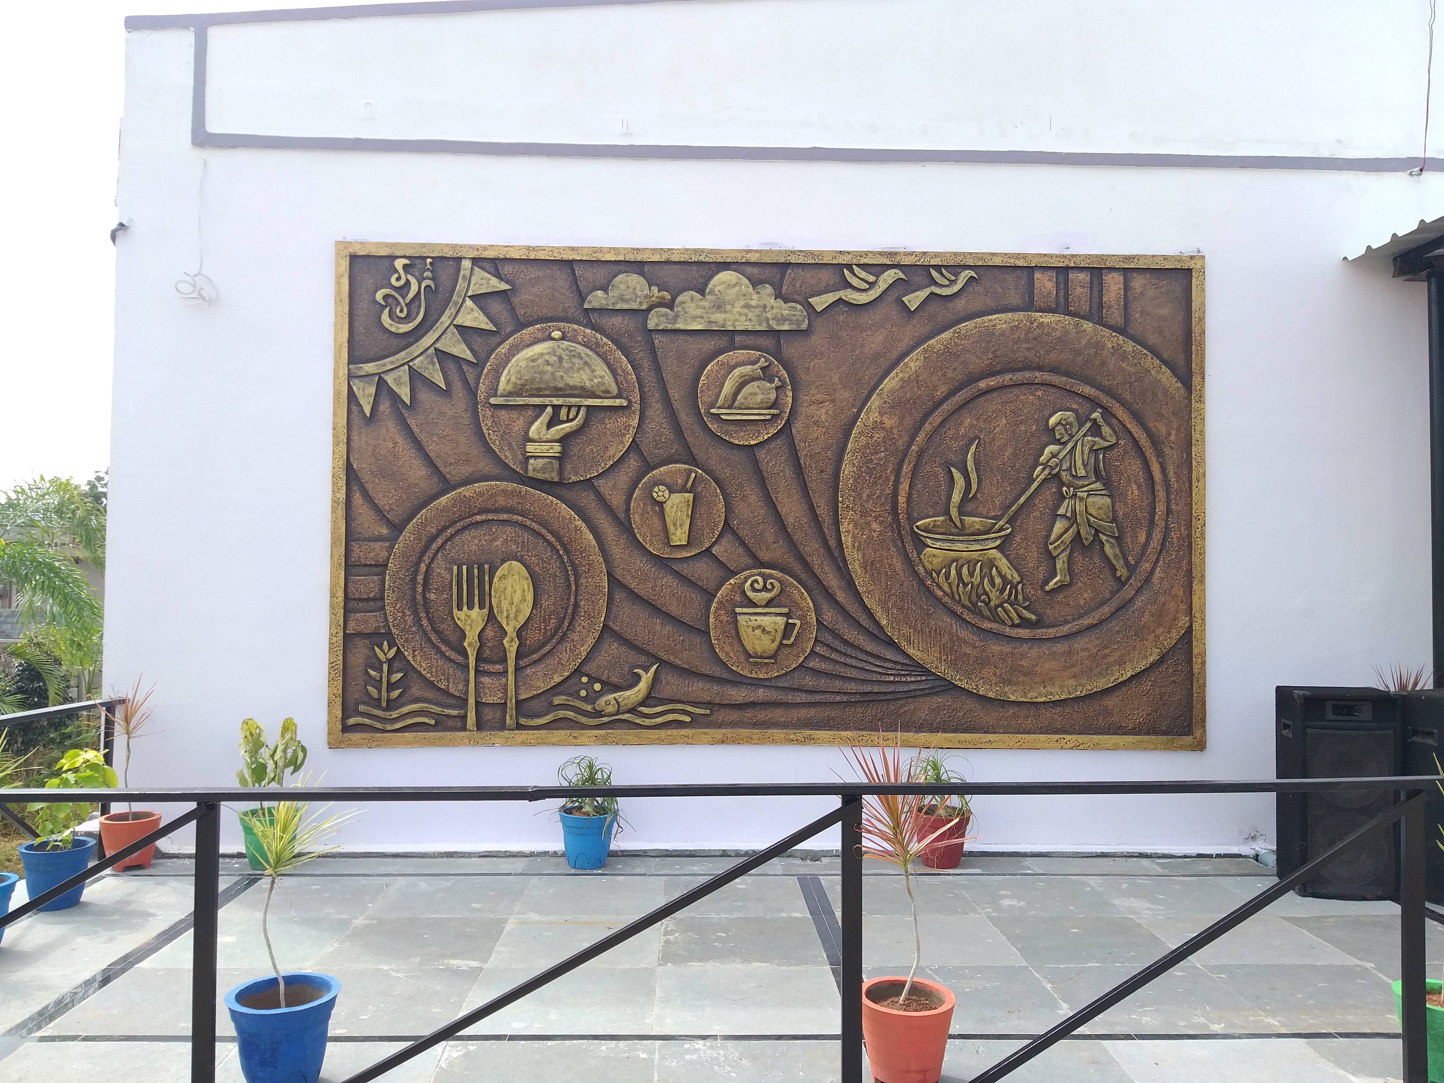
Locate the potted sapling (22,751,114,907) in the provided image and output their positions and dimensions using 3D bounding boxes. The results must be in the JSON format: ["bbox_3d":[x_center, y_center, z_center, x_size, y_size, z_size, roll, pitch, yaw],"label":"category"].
[{"bbox_3d":[-2.797,1.217,4.642,0.408,0.658,0.383,1,-2,-2],"label":"potted sapling"}]

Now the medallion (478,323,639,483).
[{"bbox_3d":[-0.820,-0.698,5.477,0.818,0.818,0.060,1,-2,-2],"label":"medallion"}]

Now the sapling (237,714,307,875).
[{"bbox_3d":[-2.188,1.215,5.268,0.347,0.711,0.320,1,-2,-2],"label":"sapling"}]

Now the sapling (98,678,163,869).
[{"bbox_3d":[-2.857,1.108,5.234,0.327,0.912,0.341,1,-2,-2],"label":"sapling"}]

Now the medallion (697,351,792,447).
[{"bbox_3d":[0.117,-0.730,5.506,0.482,0.482,0.050,1,-2,-2],"label":"medallion"}]

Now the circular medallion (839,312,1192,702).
[{"bbox_3d":[1.498,-0.175,5.528,1.821,1.993,0.070,1,-2,-2],"label":"circular medallion"}]

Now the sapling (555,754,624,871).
[{"bbox_3d":[-0.649,1.319,5.337,0.327,0.532,0.312,1,-2,-2],"label":"sapling"}]

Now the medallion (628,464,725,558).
[{"bbox_3d":[-0.225,-0.151,5.477,0.484,0.484,0.050,1,-2,-2],"label":"medallion"}]

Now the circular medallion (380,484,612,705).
[{"bbox_3d":[-1.129,0.257,5.438,1.111,1.111,0.060,1,-2,-2],"label":"circular medallion"}]

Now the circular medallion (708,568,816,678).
[{"bbox_3d":[0.205,0.413,5.472,0.549,0.549,0.050,1,-2,-2],"label":"circular medallion"}]

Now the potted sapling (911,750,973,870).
[{"bbox_3d":[1.082,1.318,5.388,0.333,0.566,0.320,1,-2,-2],"label":"potted sapling"}]

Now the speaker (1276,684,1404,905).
[{"bbox_3d":[2.852,1.147,5.035,0.436,0.915,0.334,0,-2,9],"label":"speaker"}]

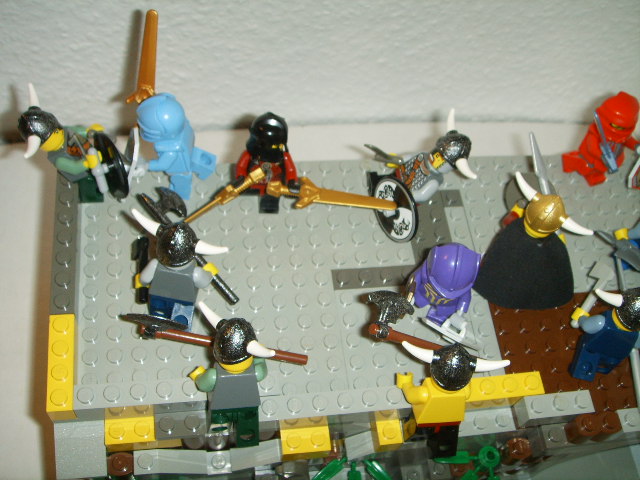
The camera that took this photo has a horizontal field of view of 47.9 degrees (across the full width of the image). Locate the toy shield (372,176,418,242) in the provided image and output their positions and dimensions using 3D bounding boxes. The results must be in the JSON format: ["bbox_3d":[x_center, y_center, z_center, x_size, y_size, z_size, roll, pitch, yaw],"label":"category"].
[{"bbox_3d":[0.026,-0.010,0.257,0.006,0.023,0.023,-23,66,-25],"label":"toy shield"}]

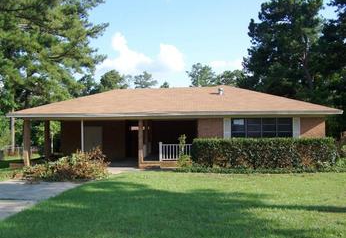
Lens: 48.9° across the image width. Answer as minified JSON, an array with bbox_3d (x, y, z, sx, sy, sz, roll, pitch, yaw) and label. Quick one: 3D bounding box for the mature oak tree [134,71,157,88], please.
[{"bbox_3d":[-4.100,-1.600,58.000,5.500,11.400,5.500,-1,-2,0],"label":"mature oak tree"}]

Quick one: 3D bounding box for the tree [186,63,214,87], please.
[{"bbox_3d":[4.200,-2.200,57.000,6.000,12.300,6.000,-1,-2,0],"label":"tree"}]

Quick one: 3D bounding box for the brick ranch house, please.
[{"bbox_3d":[-0.070,0.320,24.200,17.000,4.700,10.400,0,-2,-4],"label":"brick ranch house"}]

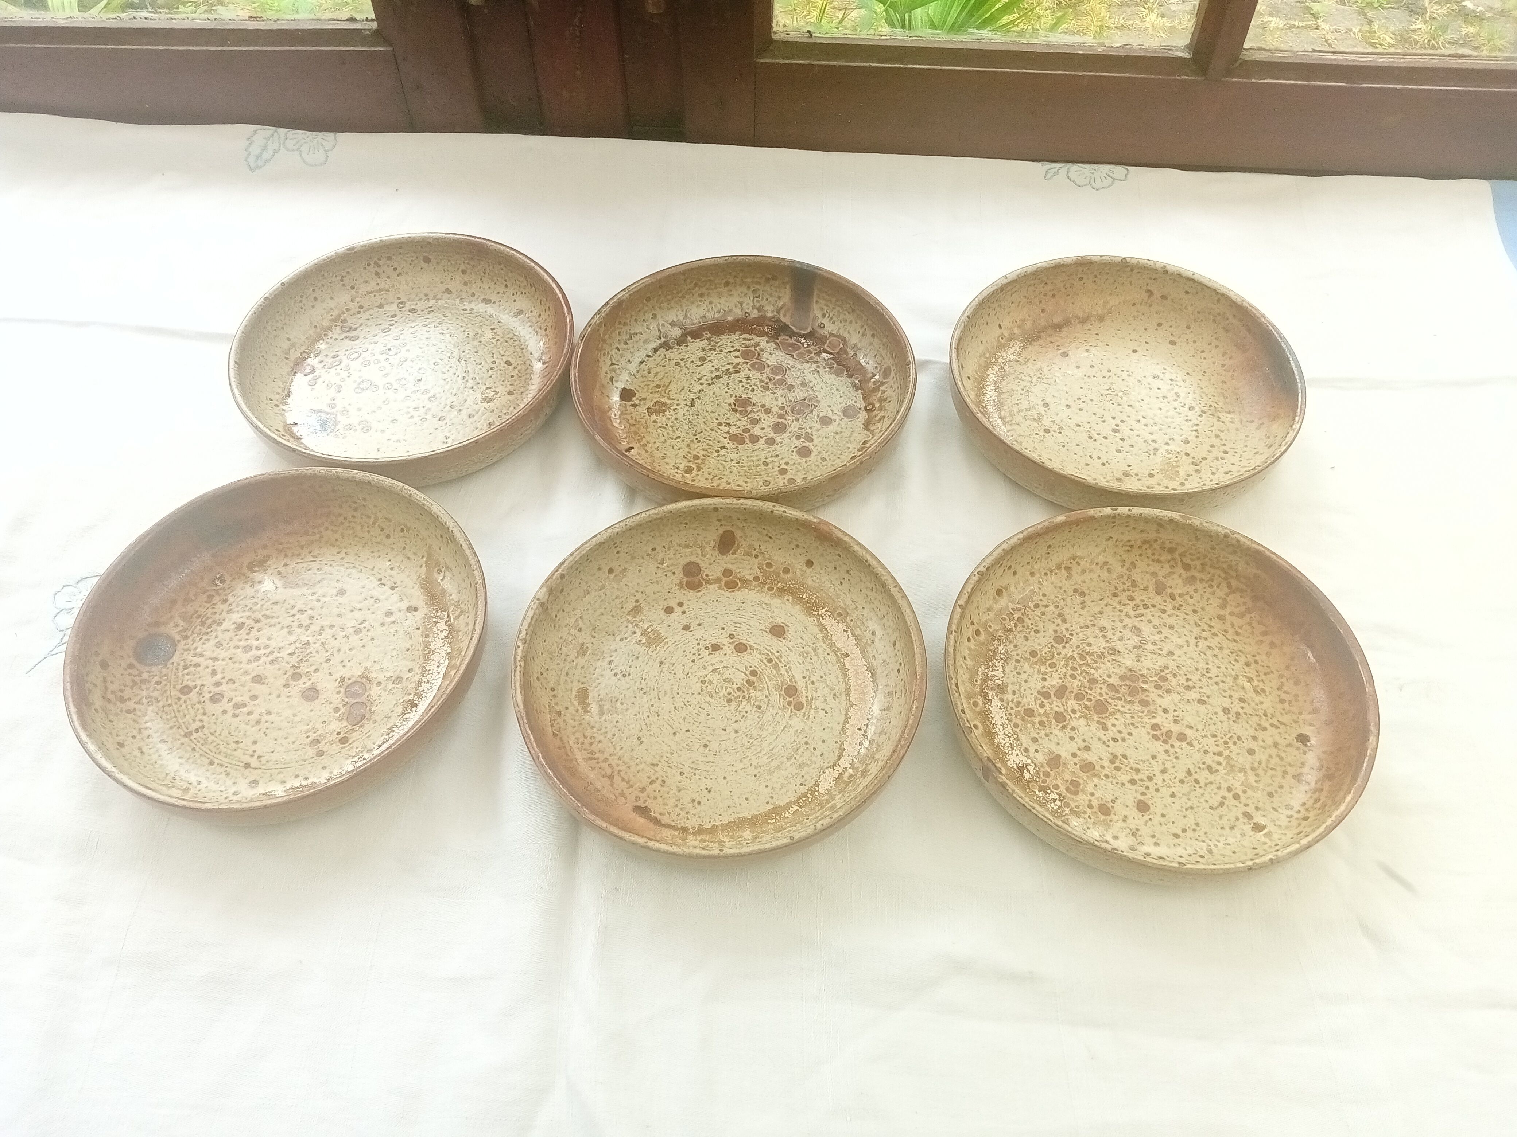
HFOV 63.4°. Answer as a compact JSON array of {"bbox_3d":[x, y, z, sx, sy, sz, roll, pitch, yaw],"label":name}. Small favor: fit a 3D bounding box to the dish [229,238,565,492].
[{"bbox_3d":[-0.210,-0.124,0.742,0.198,0.041,0.198,0,53,0],"label":"dish"}]

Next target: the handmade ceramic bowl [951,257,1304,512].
[{"bbox_3d":[0.216,-0.107,0.733,0.199,0.041,0.199,0,53,0],"label":"handmade ceramic bowl"}]

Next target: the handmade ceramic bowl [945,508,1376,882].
[{"bbox_3d":[0.190,0.062,0.605,0.202,0.041,0.202,1,53,0],"label":"handmade ceramic bowl"}]

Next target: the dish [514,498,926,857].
[{"bbox_3d":[-0.019,0.057,0.607,0.201,0.041,0.201,0,53,0],"label":"dish"}]

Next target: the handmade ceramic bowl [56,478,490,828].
[{"bbox_3d":[-0.236,0.038,0.619,0.199,0.041,0.199,0,53,0],"label":"handmade ceramic bowl"}]

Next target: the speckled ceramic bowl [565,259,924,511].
[{"bbox_3d":[-0.006,-0.105,0.730,0.200,0.041,0.200,0,53,0],"label":"speckled ceramic bowl"}]

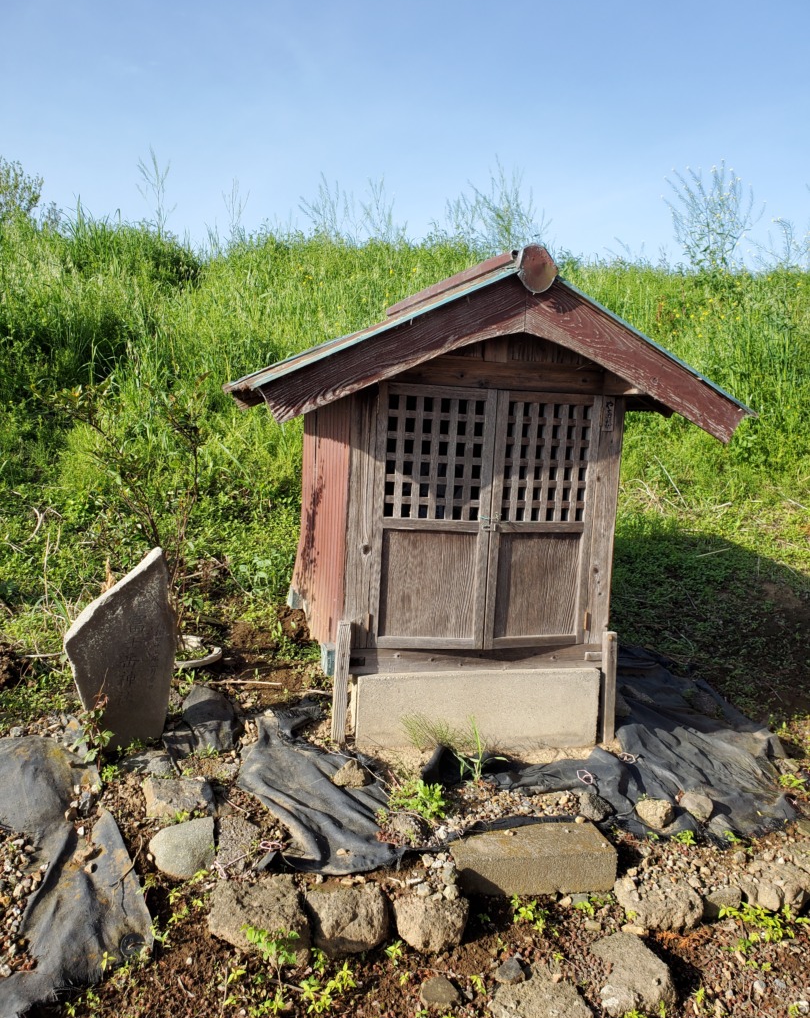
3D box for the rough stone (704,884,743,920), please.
[{"bbox_3d":[0.936,1.160,2.393,0.109,0.065,0.087,5,7,23],"label":"rough stone"}]

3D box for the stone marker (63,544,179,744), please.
[{"bbox_3d":[-0.981,0.461,2.767,0.372,0.702,0.125,6,4,-31],"label":"stone marker"}]

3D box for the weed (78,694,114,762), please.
[{"bbox_3d":[-1.102,0.784,2.899,0.120,0.244,0.108,0,7,-21],"label":"weed"}]

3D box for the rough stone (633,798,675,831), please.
[{"bbox_3d":[0.828,1.013,2.692,0.126,0.080,0.113,5,7,19],"label":"rough stone"}]

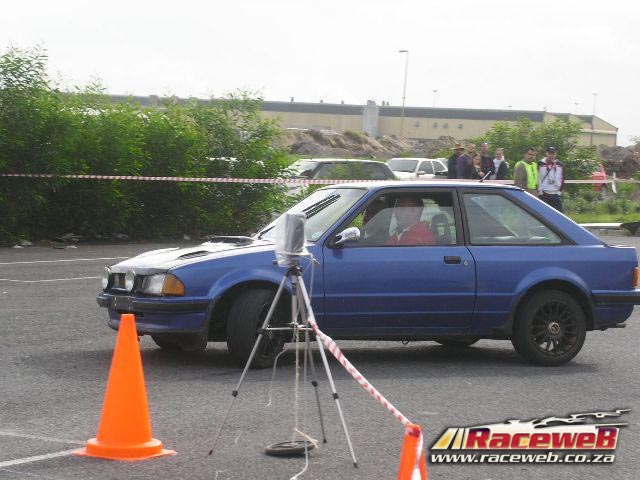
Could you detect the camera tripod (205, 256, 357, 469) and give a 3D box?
[{"bbox_3d":[-0.175,0.609,11.172,0.777,1.035,0.893,2,3,0],"label":"camera tripod"}]

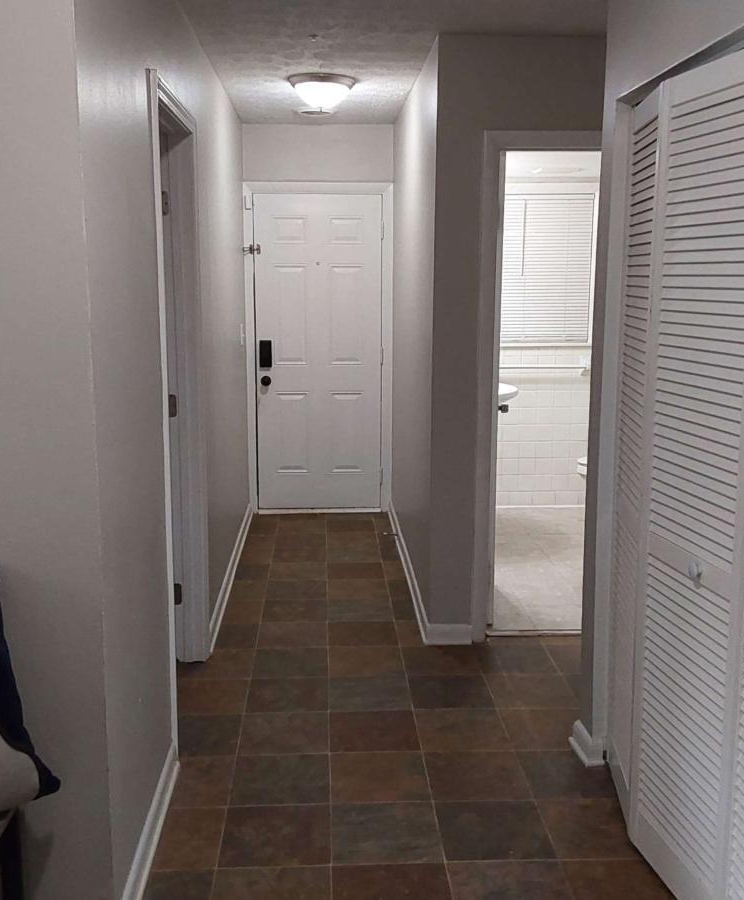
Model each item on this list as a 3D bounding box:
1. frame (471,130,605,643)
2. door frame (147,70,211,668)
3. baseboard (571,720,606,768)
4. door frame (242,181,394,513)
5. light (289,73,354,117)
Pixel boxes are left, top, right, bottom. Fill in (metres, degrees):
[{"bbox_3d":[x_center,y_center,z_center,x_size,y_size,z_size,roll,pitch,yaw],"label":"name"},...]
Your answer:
[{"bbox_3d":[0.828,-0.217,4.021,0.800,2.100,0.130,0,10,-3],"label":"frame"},{"bbox_3d":[-0.705,-0.119,3.397,0.130,2.110,0.920,0,10,-3],"label":"door frame"},{"bbox_3d":[0.710,0.955,3.187,0.075,0.082,0.210,0,10,-3],"label":"baseboard"},{"bbox_3d":[-0.337,-0.625,6.247,0.925,2.105,0.120,0,10,-3],"label":"door frame"},{"bbox_3d":[-0.238,-1.675,4.591,0.310,0.145,0.310,0,10,-3],"label":"light"}]

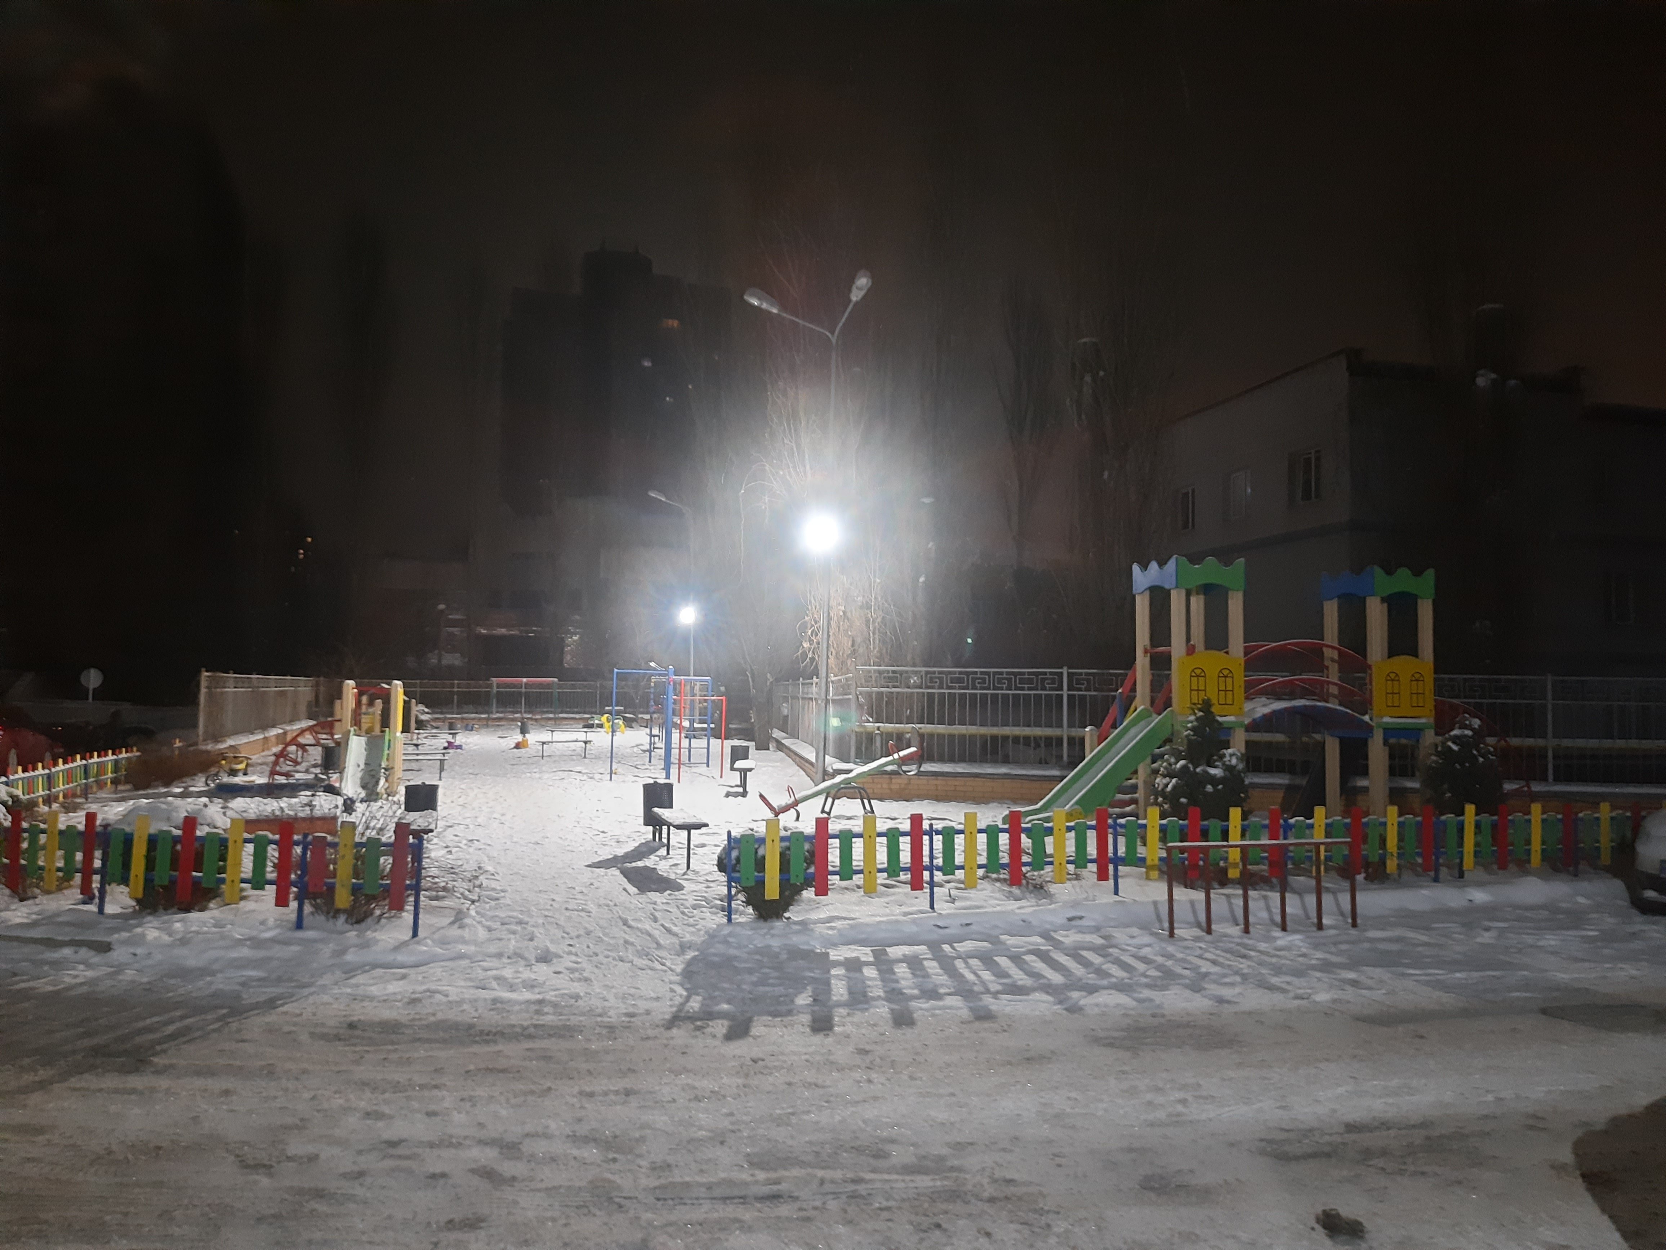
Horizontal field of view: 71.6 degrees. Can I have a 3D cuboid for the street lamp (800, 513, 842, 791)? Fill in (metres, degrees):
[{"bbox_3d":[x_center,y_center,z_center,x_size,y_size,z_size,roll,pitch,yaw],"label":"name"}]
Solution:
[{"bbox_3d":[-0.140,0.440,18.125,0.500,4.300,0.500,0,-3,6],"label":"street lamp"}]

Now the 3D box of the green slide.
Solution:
[{"bbox_3d":[2.750,1.603,12.441,1.780,1.400,0.580,2,-3,-16],"label":"green slide"}]

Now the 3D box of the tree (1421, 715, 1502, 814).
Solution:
[{"bbox_3d":[6.760,1.659,12.441,0.870,1.400,0.870,1,-3,0],"label":"tree"}]

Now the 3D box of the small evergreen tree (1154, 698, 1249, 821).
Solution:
[{"bbox_3d":[3.691,1.499,11.544,0.960,1.530,0.960,1,-3,0],"label":"small evergreen tree"}]

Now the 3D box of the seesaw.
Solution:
[{"bbox_3d":[0.106,1.938,14.526,2.030,0.900,0.420,2,-3,-12],"label":"seesaw"}]

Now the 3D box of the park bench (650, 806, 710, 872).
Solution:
[{"bbox_3d":[-1.377,1.912,10.392,0.320,0.430,1.310,2,-3,-18],"label":"park bench"}]

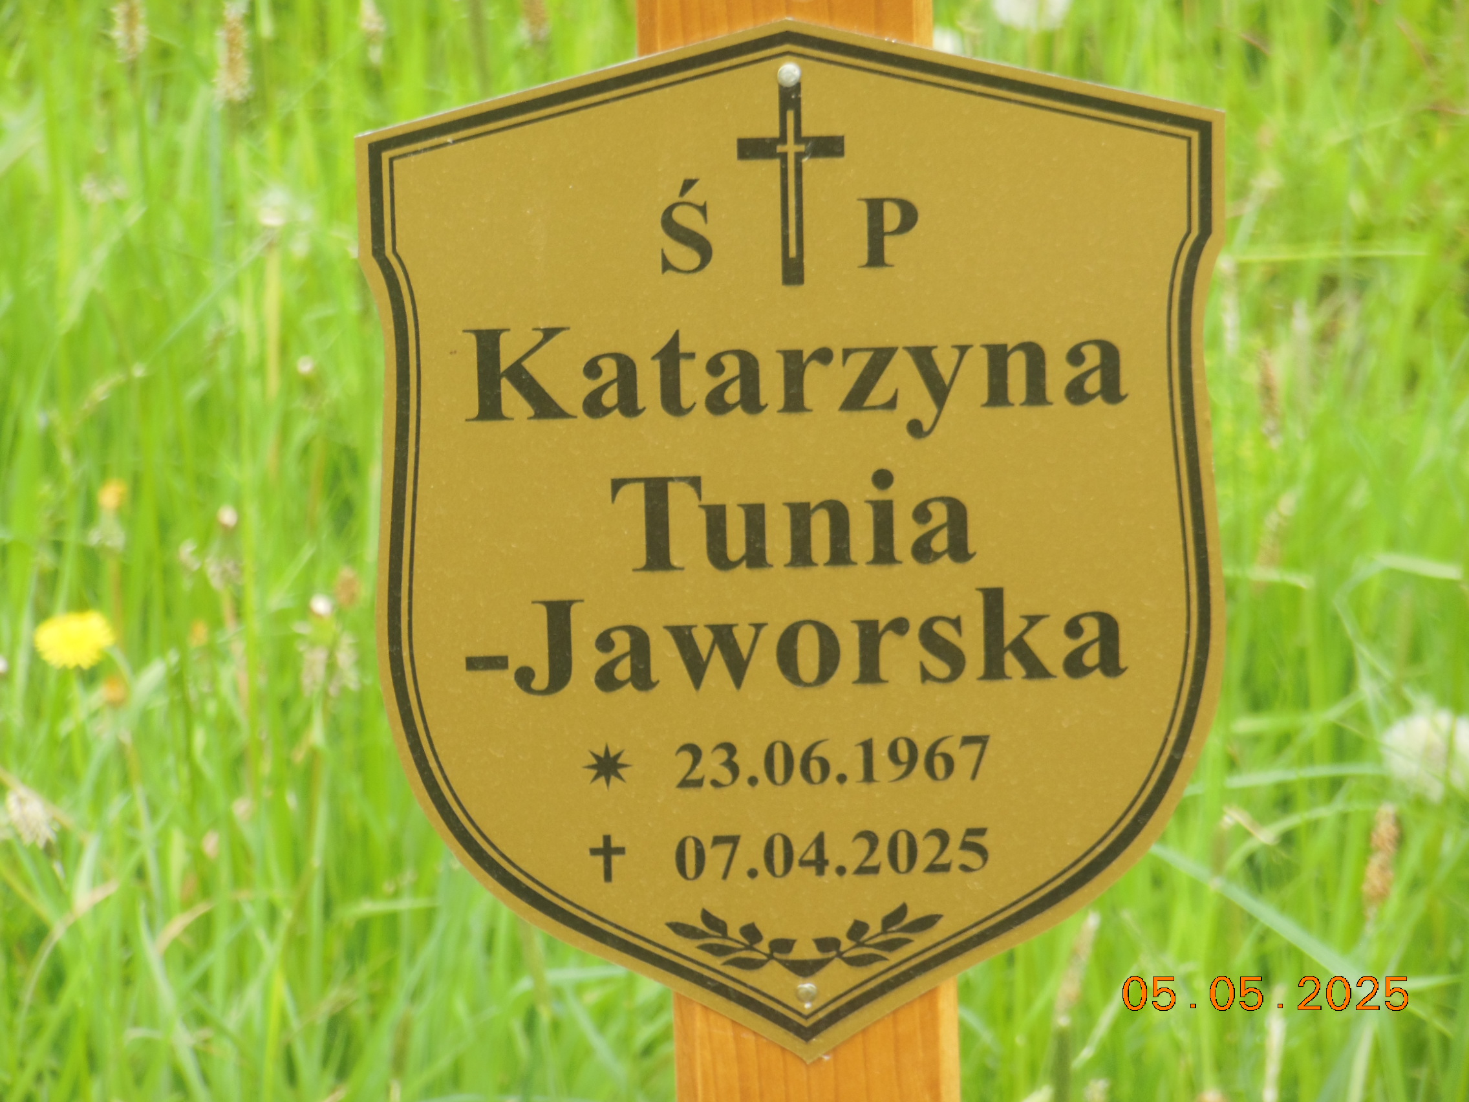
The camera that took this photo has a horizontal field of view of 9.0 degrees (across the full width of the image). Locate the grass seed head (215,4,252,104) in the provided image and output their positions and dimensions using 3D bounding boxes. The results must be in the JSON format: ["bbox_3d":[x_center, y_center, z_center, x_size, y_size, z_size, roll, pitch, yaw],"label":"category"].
[{"bbox_3d":[-0.224,-0.222,4.150,0.016,0.045,0.016,-1,16,0],"label":"grass seed head"}]

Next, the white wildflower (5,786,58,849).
[{"bbox_3d":[-0.276,0.105,3.650,0.021,0.021,0.019,-1,16,0],"label":"white wildflower"}]

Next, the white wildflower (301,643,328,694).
[{"bbox_3d":[-0.176,0.050,3.900,0.012,0.020,0.012,-1,16,0],"label":"white wildflower"}]

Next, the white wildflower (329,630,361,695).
[{"bbox_3d":[-0.164,0.047,3.900,0.013,0.025,0.013,-1,16,0],"label":"white wildflower"}]

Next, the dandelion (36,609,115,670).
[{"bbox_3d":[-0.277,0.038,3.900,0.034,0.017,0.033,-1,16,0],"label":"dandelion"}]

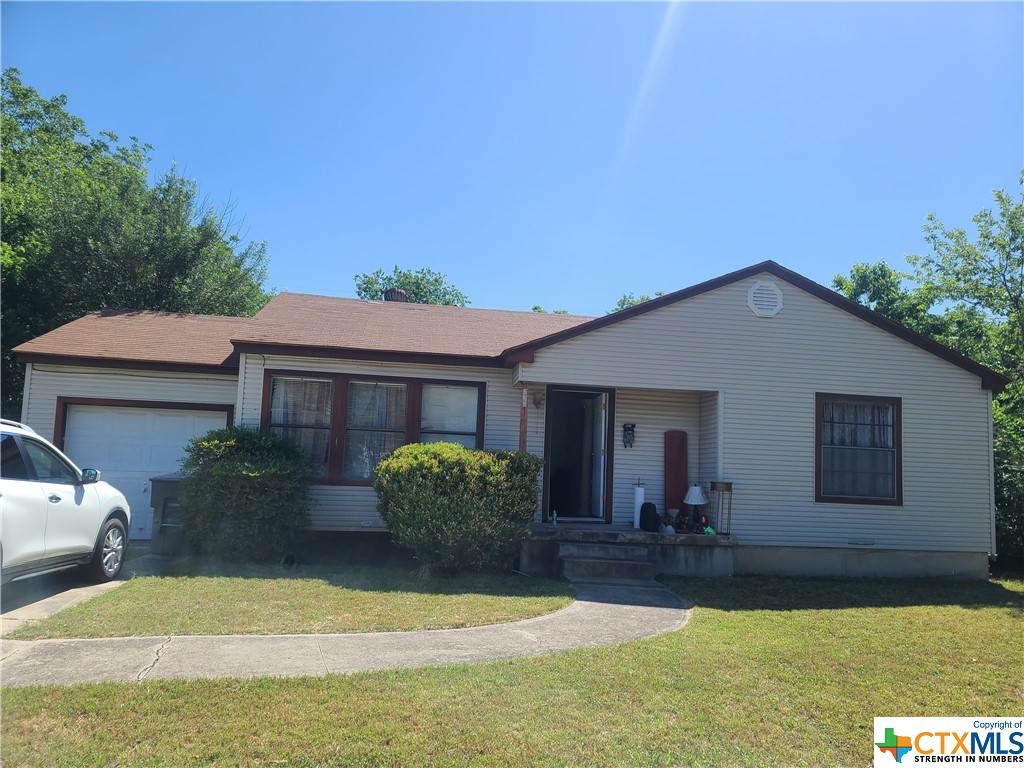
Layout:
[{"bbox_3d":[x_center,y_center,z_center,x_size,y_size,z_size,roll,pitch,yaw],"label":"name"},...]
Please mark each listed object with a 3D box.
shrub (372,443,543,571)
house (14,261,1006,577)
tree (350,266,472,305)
[{"bbox_3d":[-0.766,1.763,10.638,2.400,1.810,1.700,3,-6,-8],"label":"shrub"},{"bbox_3d":[-0.319,0.654,14.816,15.750,4.880,8.400,3,-6,-8],"label":"house"},{"bbox_3d":[-4.032,-0.168,28.854,6.200,8.990,6.000,3,-6,-8],"label":"tree"}]

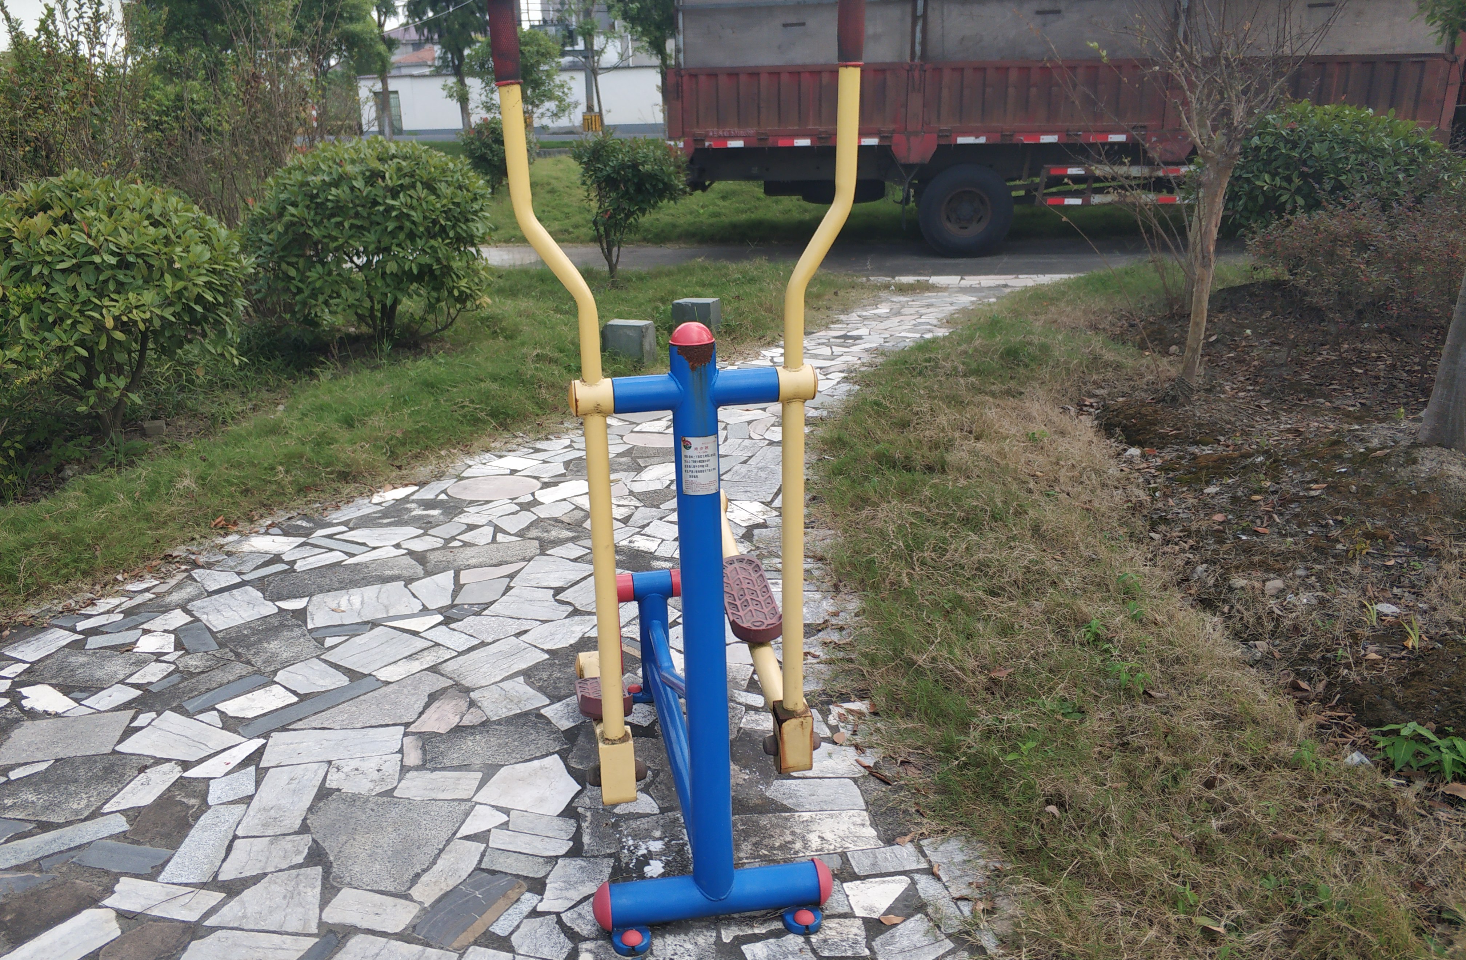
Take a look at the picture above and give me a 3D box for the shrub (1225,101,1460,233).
[{"bbox_3d":[4.353,-2.071,8.310,1.900,1.263,1.700,8,21,26],"label":"shrub"}]

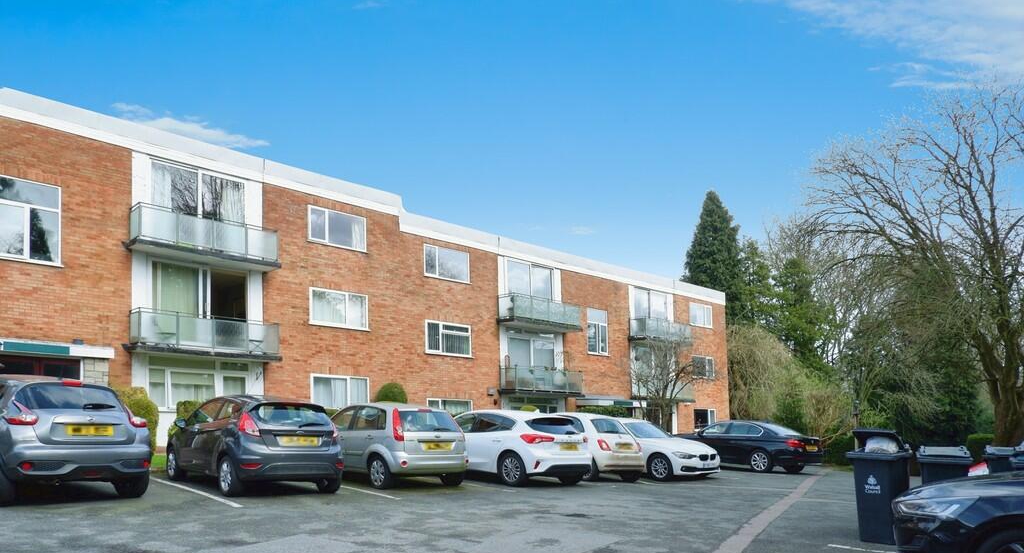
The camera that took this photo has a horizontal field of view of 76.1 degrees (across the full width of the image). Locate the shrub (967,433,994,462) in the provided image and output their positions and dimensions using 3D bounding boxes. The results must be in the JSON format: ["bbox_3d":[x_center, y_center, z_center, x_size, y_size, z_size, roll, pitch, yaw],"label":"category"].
[{"bbox_3d":[13.987,5.394,19.637,1.000,1.327,1.000,2,-12,0],"label":"shrub"}]

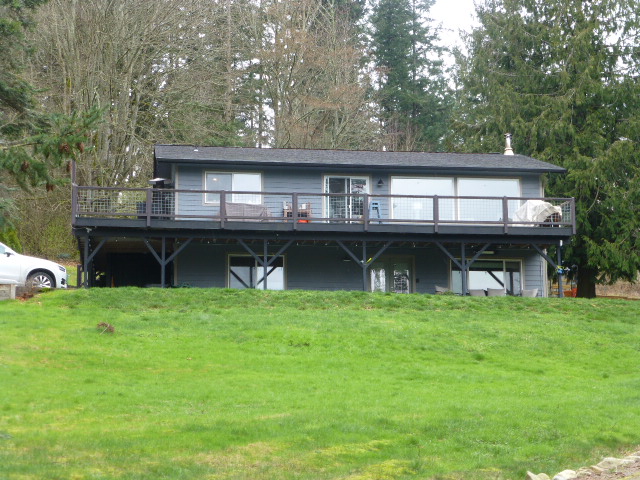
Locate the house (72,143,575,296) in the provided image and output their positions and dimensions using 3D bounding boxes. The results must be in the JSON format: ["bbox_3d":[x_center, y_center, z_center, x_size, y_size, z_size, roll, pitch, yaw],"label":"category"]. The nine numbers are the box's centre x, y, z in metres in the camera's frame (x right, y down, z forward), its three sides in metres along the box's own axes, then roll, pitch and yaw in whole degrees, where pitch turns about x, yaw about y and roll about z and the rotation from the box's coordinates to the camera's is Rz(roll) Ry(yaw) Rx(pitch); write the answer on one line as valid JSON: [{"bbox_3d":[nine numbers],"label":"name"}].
[{"bbox_3d":[-0.260,-0.282,47.976,15.997,6.607,12.283,1,-10,-8],"label":"house"}]

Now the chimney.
[{"bbox_3d":[6.938,-3.516,50.860,0.370,0.848,0.370,1,-10,-8],"label":"chimney"}]

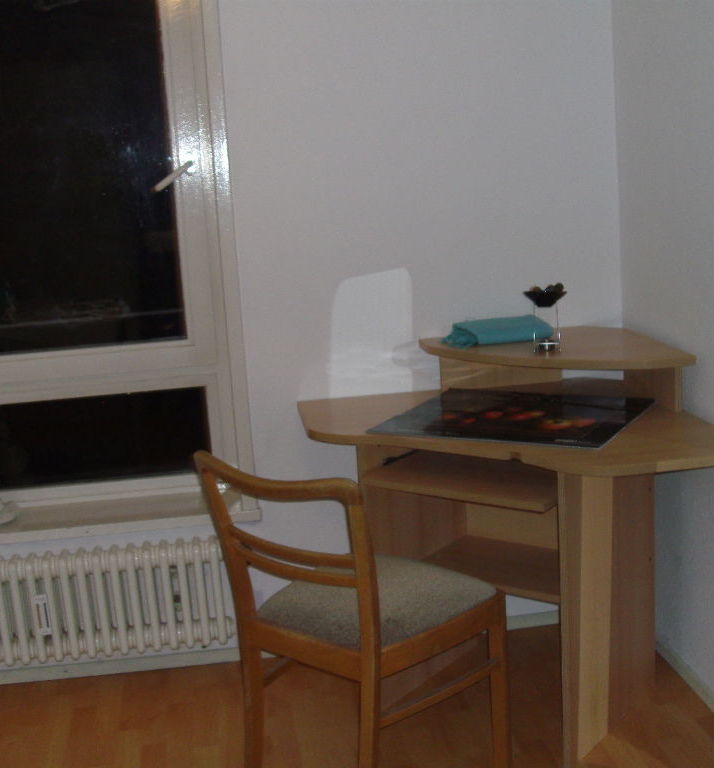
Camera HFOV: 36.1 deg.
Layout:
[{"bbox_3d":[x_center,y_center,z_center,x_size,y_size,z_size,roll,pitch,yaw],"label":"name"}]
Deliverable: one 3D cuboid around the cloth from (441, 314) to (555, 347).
[{"bbox_3d":[0.383,-0.139,2.985,0.285,0.050,0.145,-5,11,-6],"label":"cloth"}]

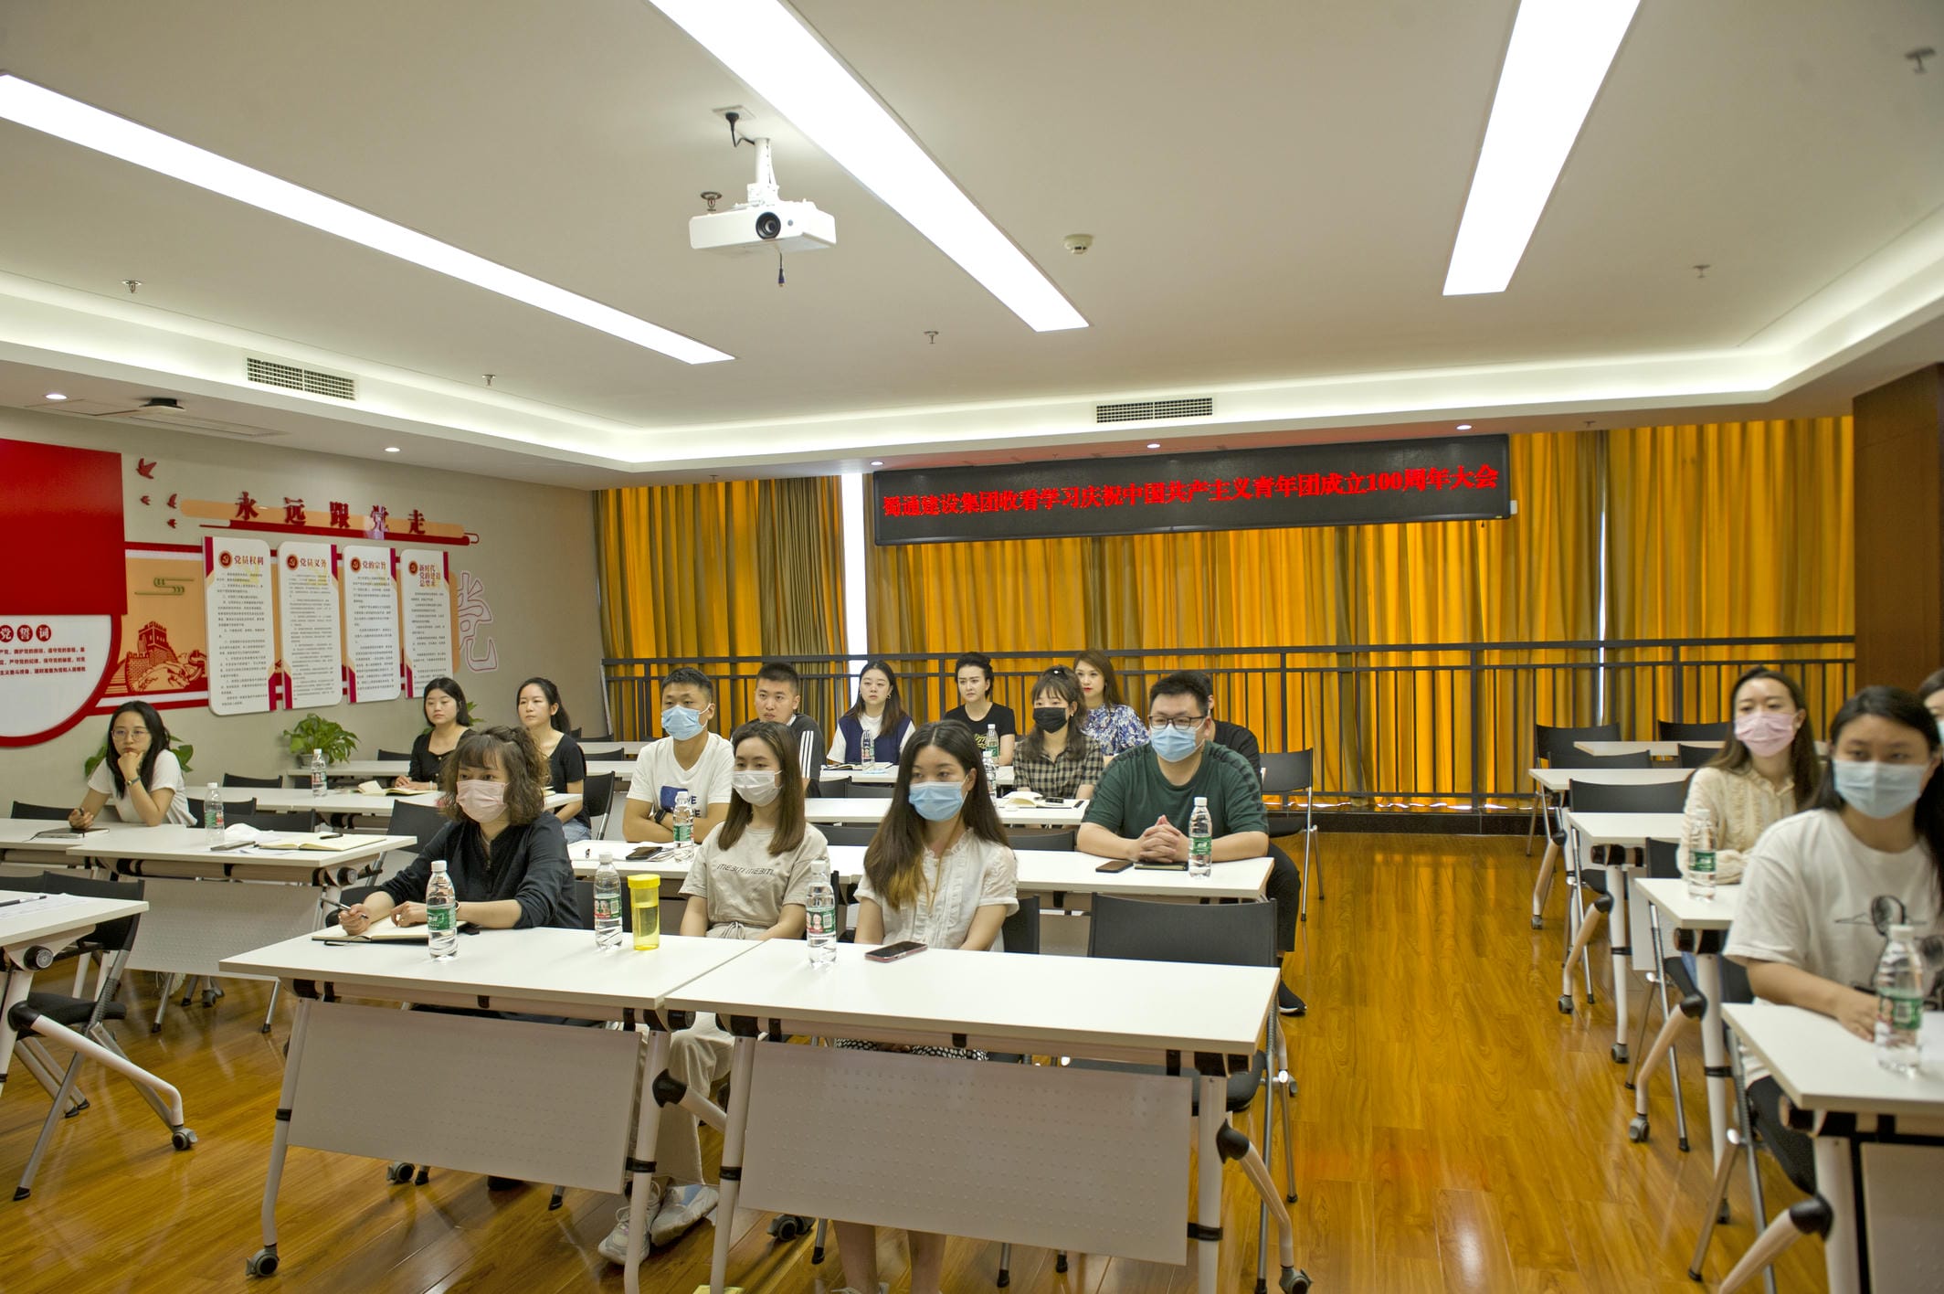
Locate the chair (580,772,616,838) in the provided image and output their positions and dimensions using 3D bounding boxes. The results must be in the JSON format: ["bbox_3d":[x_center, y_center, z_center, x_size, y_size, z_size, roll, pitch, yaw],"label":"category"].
[{"bbox_3d":[-2.073,1.038,6.401,0.480,0.790,0.550,-1,1,12],"label":"chair"}]

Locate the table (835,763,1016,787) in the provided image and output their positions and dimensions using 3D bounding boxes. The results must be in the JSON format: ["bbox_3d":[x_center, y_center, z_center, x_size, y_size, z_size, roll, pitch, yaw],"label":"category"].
[{"bbox_3d":[-0.366,1.002,6.493,1.200,0.750,0.500,-1,2,17],"label":"table"}]

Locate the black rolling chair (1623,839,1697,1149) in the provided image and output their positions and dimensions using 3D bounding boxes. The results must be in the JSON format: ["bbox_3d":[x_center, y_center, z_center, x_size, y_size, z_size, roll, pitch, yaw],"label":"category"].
[{"bbox_3d":[2.243,0.979,3.733,0.500,0.790,0.580,-1,1,14],"label":"black rolling chair"}]

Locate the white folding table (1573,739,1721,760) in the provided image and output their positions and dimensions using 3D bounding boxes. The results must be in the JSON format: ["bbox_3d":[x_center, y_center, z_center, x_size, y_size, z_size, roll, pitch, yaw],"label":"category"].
[{"bbox_3d":[3.897,0.904,6.837,1.210,0.745,0.500,-1,1,17],"label":"white folding table"}]

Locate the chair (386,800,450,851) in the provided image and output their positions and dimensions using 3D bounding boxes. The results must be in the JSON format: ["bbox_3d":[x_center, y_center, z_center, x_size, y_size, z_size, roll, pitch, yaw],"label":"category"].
[{"bbox_3d":[-2.296,1.066,5.383,0.480,0.790,0.550,-1,1,14],"label":"chair"}]

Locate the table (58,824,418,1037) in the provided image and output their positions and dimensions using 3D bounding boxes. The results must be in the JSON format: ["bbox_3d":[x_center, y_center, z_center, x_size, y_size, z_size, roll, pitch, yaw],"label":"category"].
[{"bbox_3d":[-2.735,1.110,4.894,1.200,0.745,0.500,-1,1,18],"label":"table"}]

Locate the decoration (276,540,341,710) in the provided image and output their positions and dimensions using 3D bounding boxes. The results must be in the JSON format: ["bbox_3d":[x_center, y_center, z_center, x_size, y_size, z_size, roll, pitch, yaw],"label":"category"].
[{"bbox_3d":[-3.987,-0.132,7.809,0.030,0.990,0.450,-1,1,17],"label":"decoration"}]

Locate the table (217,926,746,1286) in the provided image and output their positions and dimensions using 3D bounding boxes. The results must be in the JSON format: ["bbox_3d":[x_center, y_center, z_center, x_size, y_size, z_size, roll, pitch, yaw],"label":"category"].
[{"bbox_3d":[-1.145,1.109,3.171,1.210,0.745,0.510,-1,1,17],"label":"table"}]

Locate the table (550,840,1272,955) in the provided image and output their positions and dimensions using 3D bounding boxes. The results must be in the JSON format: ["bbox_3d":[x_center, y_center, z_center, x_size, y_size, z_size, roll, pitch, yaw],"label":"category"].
[{"bbox_3d":[-0.270,1.063,4.258,2.440,0.745,0.500,-1,1,17],"label":"table"}]

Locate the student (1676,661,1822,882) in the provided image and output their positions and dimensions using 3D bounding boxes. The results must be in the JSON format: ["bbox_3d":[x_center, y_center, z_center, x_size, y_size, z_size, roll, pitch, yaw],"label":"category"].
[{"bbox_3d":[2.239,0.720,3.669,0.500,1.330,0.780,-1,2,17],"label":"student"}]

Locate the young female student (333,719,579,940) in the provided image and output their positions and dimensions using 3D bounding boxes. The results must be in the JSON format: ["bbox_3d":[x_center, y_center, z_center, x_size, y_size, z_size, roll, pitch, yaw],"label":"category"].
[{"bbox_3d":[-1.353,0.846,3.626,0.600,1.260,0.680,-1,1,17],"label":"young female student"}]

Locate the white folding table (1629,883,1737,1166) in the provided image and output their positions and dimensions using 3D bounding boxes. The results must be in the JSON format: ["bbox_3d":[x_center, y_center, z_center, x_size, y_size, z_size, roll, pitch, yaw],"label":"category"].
[{"bbox_3d":[2.387,1.023,3.250,1.200,0.745,0.500,-1,1,17],"label":"white folding table"}]

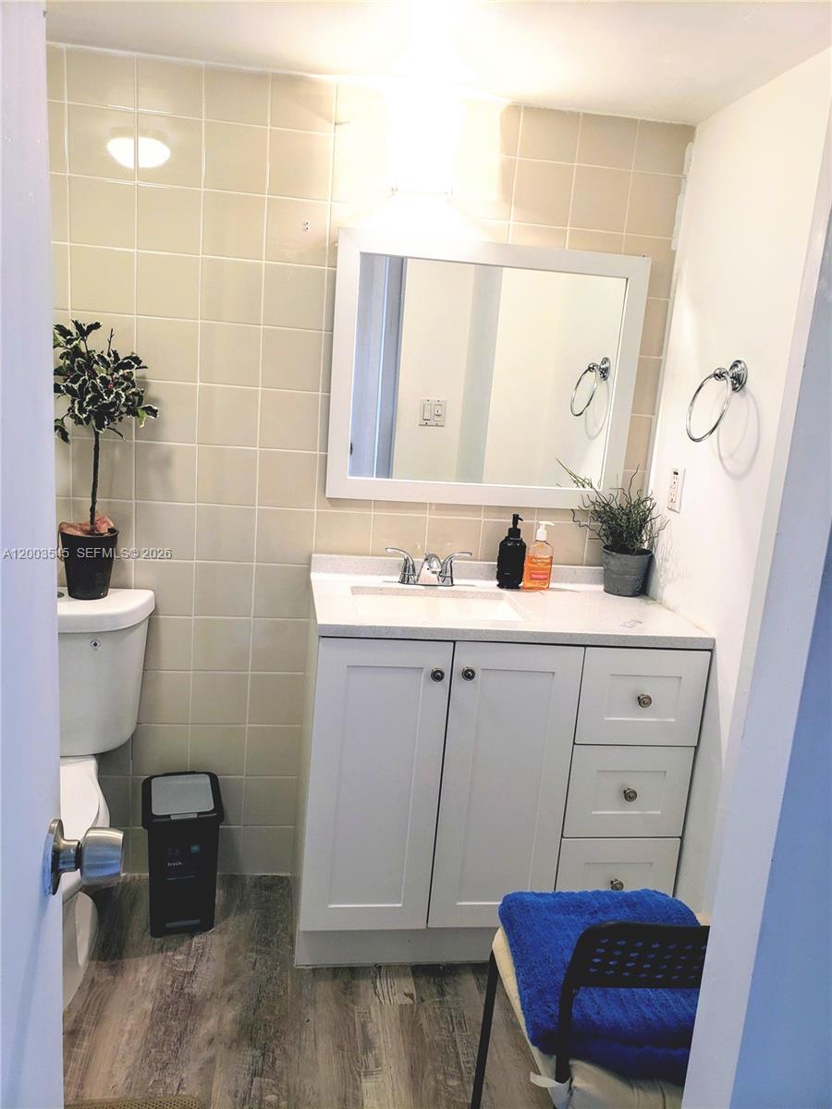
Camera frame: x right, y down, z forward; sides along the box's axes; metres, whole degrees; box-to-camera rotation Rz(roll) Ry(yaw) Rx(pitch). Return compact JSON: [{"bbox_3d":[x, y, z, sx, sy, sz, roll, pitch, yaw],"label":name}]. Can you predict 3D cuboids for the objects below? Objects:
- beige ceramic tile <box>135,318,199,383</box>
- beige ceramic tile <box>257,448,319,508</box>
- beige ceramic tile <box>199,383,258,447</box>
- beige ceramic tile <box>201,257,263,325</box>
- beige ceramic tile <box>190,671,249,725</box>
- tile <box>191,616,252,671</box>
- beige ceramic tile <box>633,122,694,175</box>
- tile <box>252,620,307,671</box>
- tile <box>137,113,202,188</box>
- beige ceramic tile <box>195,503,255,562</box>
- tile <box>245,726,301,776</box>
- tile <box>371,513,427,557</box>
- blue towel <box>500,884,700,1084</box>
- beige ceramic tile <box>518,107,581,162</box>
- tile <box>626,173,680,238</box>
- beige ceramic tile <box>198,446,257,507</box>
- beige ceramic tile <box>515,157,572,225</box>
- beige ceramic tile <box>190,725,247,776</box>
[{"bbox_3d":[-0.619,-0.508,2.076,0.151,0.151,0.010,3,12,-9],"label":"beige ceramic tile"},{"bbox_3d":[-0.339,-0.195,2.187,0.151,0.151,0.010,3,12,-9],"label":"beige ceramic tile"},{"bbox_3d":[-0.481,-0.353,2.140,0.152,0.152,0.010,3,12,-9],"label":"beige ceramic tile"},{"bbox_3d":[-0.456,-0.651,2.068,0.151,0.151,0.010,3,12,-9],"label":"beige ceramic tile"},{"bbox_3d":[-0.537,0.397,2.291,0.151,0.151,0.010,3,12,-9],"label":"beige ceramic tile"},{"bbox_3d":[-0.522,0.245,2.246,0.150,0.150,0.009,2,12,-9],"label":"tile"},{"bbox_3d":[0.636,-1.042,2.146,0.149,0.123,0.010,2,12,-9],"label":"beige ceramic tile"},{"bbox_3d":[-0.375,0.254,2.292,0.152,0.152,0.010,3,12,-9],"label":"tile"},{"bbox_3d":[-0.586,-0.962,1.989,0.151,0.152,0.010,2,12,-9],"label":"tile"},{"bbox_3d":[-0.502,-0.053,2.195,0.152,0.152,0.010,2,12,-9],"label":"beige ceramic tile"},{"bbox_3d":[-0.398,0.554,2.354,0.148,0.148,0.010,2,12,-9],"label":"tile"},{"bbox_3d":[-0.047,-0.038,2.254,0.150,0.141,0.009,2,12,-9],"label":"tile"},{"bbox_3d":[0.337,0.688,1.367,0.350,0.075,0.335,3,12,-5],"label":"blue towel"},{"bbox_3d":[0.333,-1.051,2.091,0.151,0.121,0.010,3,12,-9],"label":"beige ceramic tile"},{"bbox_3d":[0.621,-0.908,2.180,0.134,0.152,0.010,3,12,-9],"label":"tile"},{"bbox_3d":[-0.491,-0.202,2.163,0.151,0.151,0.010,3,12,-9],"label":"beige ceramic tile"},{"bbox_3d":[0.326,-0.922,2.134,0.151,0.152,0.010,2,12,-9],"label":"beige ceramic tile"},{"bbox_3d":[-0.547,0.546,2.322,0.152,0.152,0.010,2,12,-9],"label":"beige ceramic tile"}]

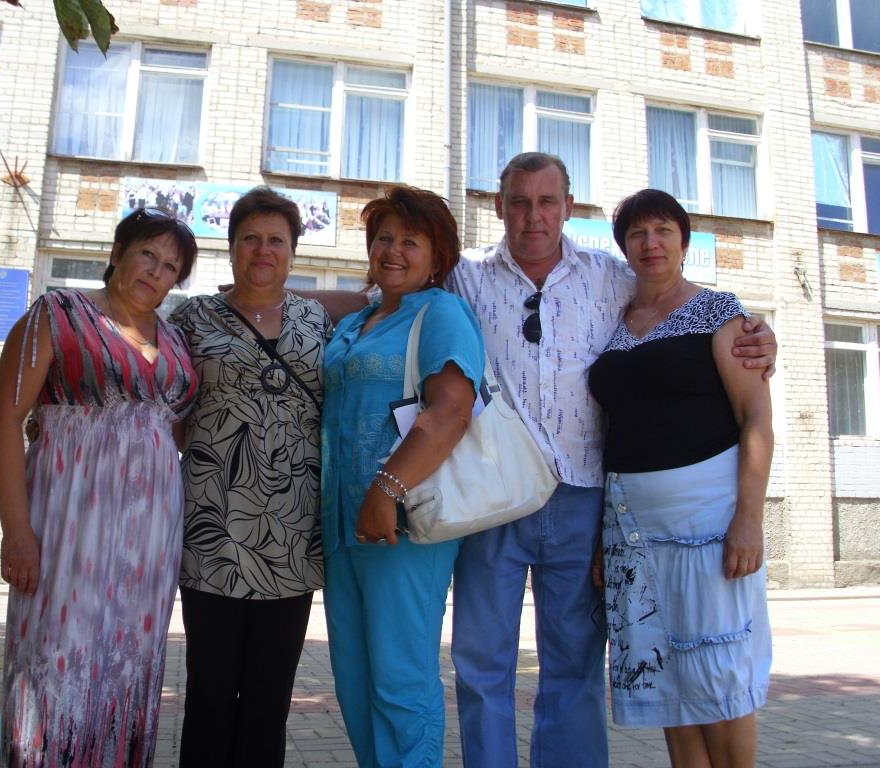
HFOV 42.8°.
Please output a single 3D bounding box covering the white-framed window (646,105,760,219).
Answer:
[{"bbox_3d":[4.116,-3.476,17.559,1.930,1.740,0.150,3,-10,-14],"label":"white-framed window"}]

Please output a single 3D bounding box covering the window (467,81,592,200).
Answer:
[{"bbox_3d":[1.339,-3.643,16.815,2.030,1.760,0.150,3,-10,-14],"label":"window"}]

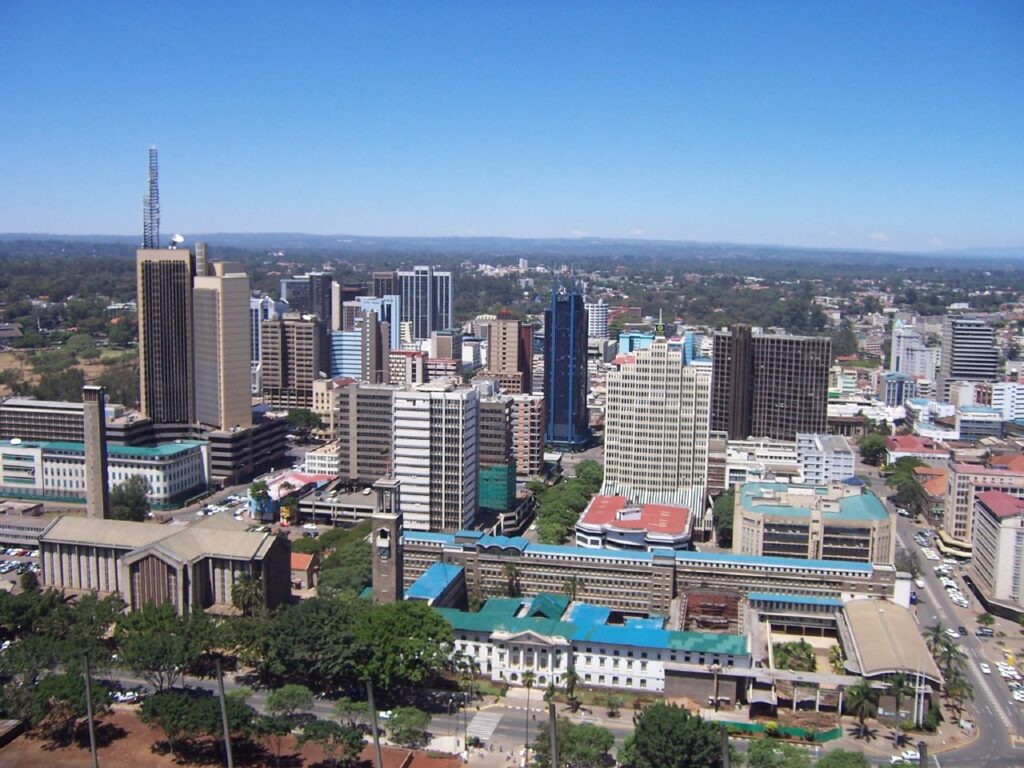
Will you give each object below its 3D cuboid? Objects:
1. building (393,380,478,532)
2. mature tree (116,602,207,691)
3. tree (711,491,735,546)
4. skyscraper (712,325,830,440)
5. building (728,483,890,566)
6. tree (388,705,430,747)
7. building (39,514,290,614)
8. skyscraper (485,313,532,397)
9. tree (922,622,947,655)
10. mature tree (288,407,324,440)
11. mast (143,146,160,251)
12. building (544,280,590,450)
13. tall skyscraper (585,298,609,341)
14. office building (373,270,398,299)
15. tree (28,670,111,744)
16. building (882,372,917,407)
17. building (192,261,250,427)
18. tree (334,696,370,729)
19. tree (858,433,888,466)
[{"bbox_3d":[-28.890,28.310,368.040,27.670,57.030,14.500,2,8,12],"label":"building"},{"bbox_3d":[-85.837,65.410,239.914,20.000,19.500,20.000,2,7,13],"label":"mature tree"},{"bbox_3d":[78.176,51.792,365.952,10.500,19.000,11.500,2,7,13],"label":"tree"},{"bbox_3d":[141.760,3.410,530.270,57.000,67.700,27.000,4,8,24],"label":"skyscraper"},{"bbox_3d":[109.489,50.812,362.269,53.500,22.500,46.000,2,7,13],"label":"building"},{"bbox_3d":[-22.370,73.900,210.970,9.300,7.800,9.300,1,8,0],"label":"tree"},{"bbox_3d":[-107.090,54.140,302.630,74.400,20.800,38.700,2,8,13],"label":"building"},{"bbox_3d":[0.331,-11.952,675.150,30.000,68.000,28.000,2,7,13],"label":"skyscraper"},{"bbox_3d":[112.036,69.905,258.504,6.400,13.000,6.400,1,7,0],"label":"tree"},{"bbox_3d":[-116.670,22.730,551.910,21.030,17.560,21.030,-1,7,-12],"label":"mature tree"},{"bbox_3d":[-180.780,-92.830,489.560,7.800,50.450,5.000,2,7,13],"label":"mast"},{"bbox_3d":[30.850,-11.010,535.700,23.000,92.200,23.000,2,7,13],"label":"building"},{"bbox_3d":[89.570,-63.390,1040.190,25.230,44.520,19.000,2,8,6],"label":"tall skyscraper"},{"bbox_3d":[-136.147,-77.380,1059.546,21.500,87.067,17.000,2,7,11],"label":"office building"},{"bbox_3d":[-96.969,72.519,214.831,17.500,12.500,15.000,1,7,0],"label":"tree"},{"bbox_3d":[262.410,6.780,663.840,19.190,26.260,20.000,2,8,12],"label":"building"},{"bbox_3d":[-137.450,-19.320,463.860,27.630,75.540,15.500,8,10,44],"label":"building"},{"bbox_3d":[-34.750,71.700,212.780,7.750,6.240,7.750,0,7,-9],"label":"tree"},{"bbox_3d":[189.600,32.900,512.440,14.780,14.770,14.780,3,8,20],"label":"tree"}]

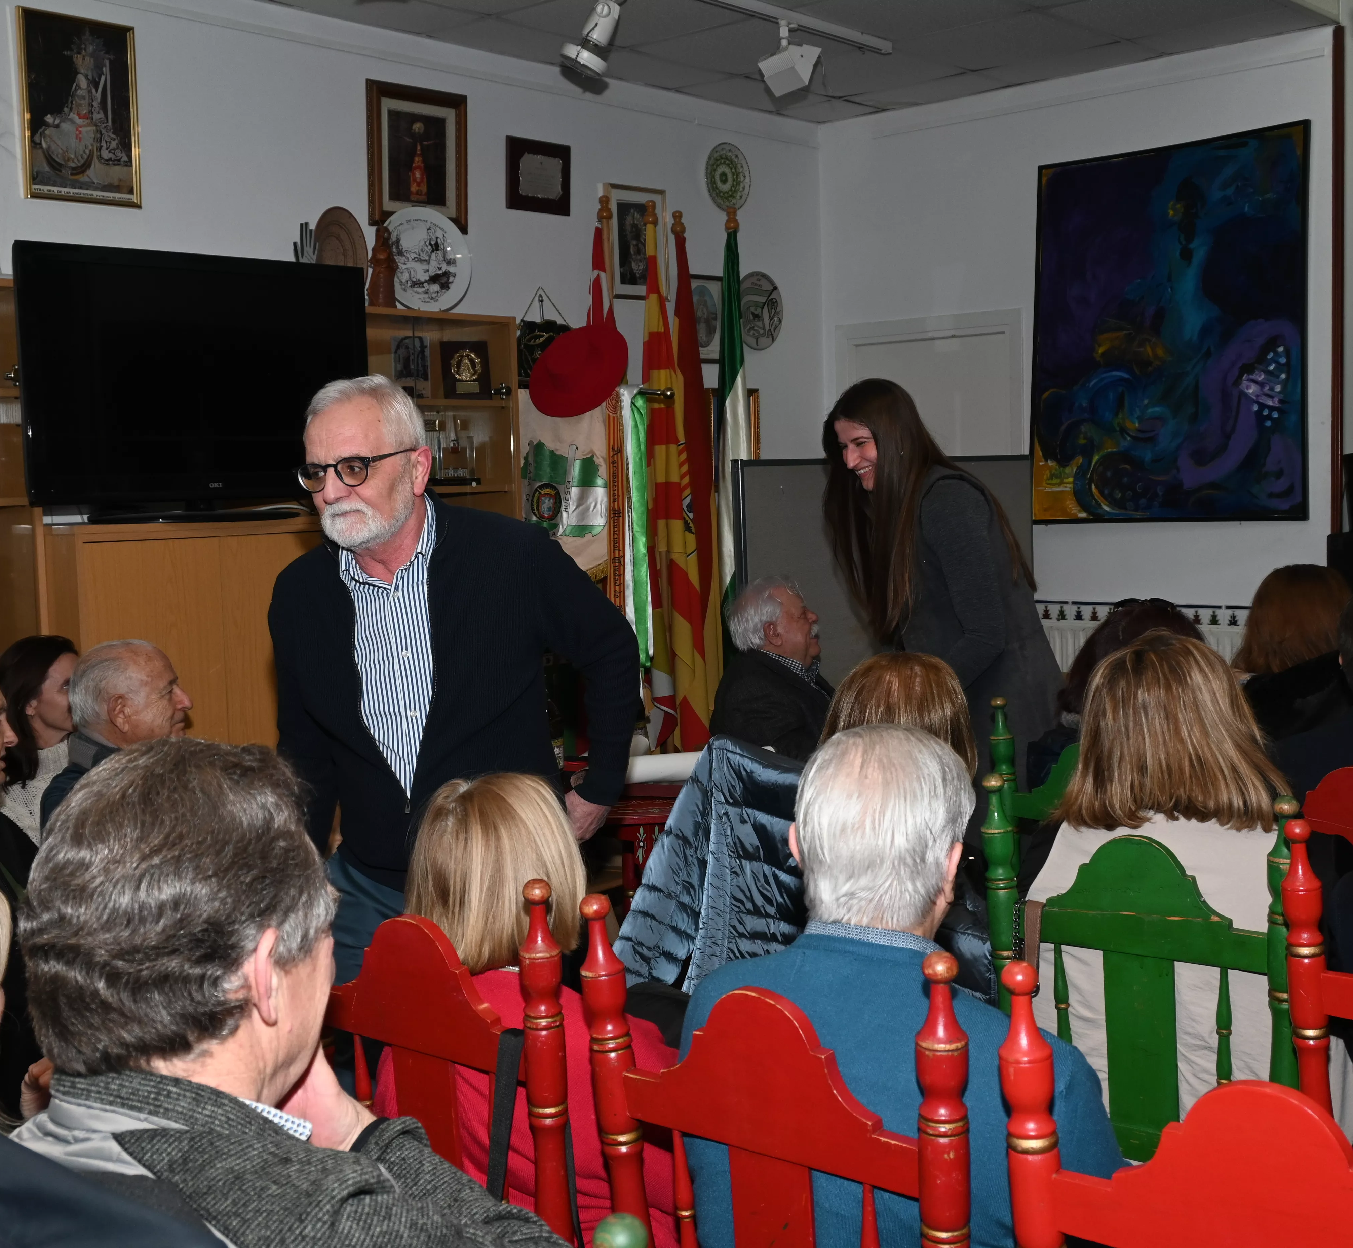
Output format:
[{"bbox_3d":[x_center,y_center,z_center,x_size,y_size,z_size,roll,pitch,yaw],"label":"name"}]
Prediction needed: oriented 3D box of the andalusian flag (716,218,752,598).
[{"bbox_3d":[0.197,-0.479,5.500,0.160,1.670,0.170,-1,5,3],"label":"andalusian flag"}]

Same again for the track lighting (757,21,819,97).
[{"bbox_3d":[0.369,-1.793,5.470,0.150,0.220,0.185,6,1,-28],"label":"track lighting"}]

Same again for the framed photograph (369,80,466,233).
[{"bbox_3d":[-0.839,-1.521,5.594,0.030,0.450,0.405,3,6,42],"label":"framed photograph"}]

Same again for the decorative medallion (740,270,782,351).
[{"bbox_3d":[0.349,-1.269,6.931,0.030,0.320,0.315,3,6,42],"label":"decorative medallion"}]

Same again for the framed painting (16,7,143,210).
[{"bbox_3d":[-1.602,-1.375,4.603,0.025,0.491,0.337,3,6,42],"label":"framed painting"}]

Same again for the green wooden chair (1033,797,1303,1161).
[{"bbox_3d":[0.751,0.727,2.539,0.460,1.050,0.450,2,6,36],"label":"green wooden chair"}]

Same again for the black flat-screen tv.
[{"bbox_3d":[-1.277,-0.663,4.644,0.100,0.655,1.065,3,6,42],"label":"black flat-screen tv"}]

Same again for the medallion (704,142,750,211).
[{"bbox_3d":[0.188,-1.702,6.554,0.030,0.263,0.263,3,6,42],"label":"medallion"}]

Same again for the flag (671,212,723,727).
[{"bbox_3d":[0.058,-0.473,5.480,0.190,1.670,0.180,-1,5,3],"label":"flag"}]

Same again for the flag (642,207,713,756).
[{"bbox_3d":[-0.011,-0.434,5.330,0.210,1.720,0.200,-1,5,3],"label":"flag"}]

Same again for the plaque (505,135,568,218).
[{"bbox_3d":[-0.477,-1.517,5.836,0.025,0.239,0.299,3,6,42],"label":"plaque"}]

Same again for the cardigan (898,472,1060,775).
[{"bbox_3d":[0.650,0.026,3.750,0.330,0.700,0.430,-14,6,-7],"label":"cardigan"}]

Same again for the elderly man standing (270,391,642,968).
[{"bbox_3d":[-0.307,0.460,2.534,0.530,1.640,0.410,0,5,21],"label":"elderly man standing"}]

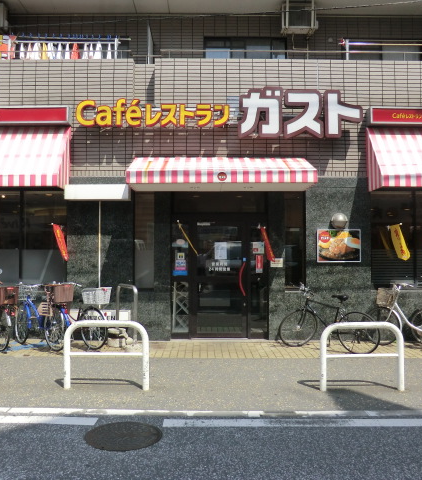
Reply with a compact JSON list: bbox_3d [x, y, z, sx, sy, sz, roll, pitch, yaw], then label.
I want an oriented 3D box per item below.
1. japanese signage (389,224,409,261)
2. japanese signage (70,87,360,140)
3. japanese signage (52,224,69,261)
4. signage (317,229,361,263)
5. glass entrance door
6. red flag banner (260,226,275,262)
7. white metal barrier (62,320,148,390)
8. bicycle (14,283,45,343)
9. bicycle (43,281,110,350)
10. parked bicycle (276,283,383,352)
[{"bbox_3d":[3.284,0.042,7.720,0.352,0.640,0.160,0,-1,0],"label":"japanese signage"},{"bbox_3d":[0.149,-2.194,7.795,4.962,0.879,0.220,0,-1,0],"label":"japanese signage"},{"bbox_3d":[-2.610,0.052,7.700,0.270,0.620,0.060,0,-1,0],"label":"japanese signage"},{"bbox_3d":[2.288,0.108,7.900,0.770,0.585,0.050,0,-1,0],"label":"signage"},{"bbox_3d":[0.161,0.666,8.061,1.751,2.218,0.100,0,-1,0],"label":"glass entrance door"},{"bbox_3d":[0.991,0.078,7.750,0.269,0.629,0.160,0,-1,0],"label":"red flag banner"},{"bbox_3d":[-1.226,1.359,5.220,1.000,0.825,0.078,0,-1,0],"label":"white metal barrier"},{"bbox_3d":[-2.930,1.253,7.420,0.560,1.060,1.660,1,-2,-43],"label":"bicycle"},{"bbox_3d":[-2.330,1.257,7.500,1.680,1.070,0.560,-1,-1,38],"label":"bicycle"},{"bbox_3d":[1.930,1.280,7.300,1.680,1.070,0.560,-1,-1,28],"label":"parked bicycle"}]

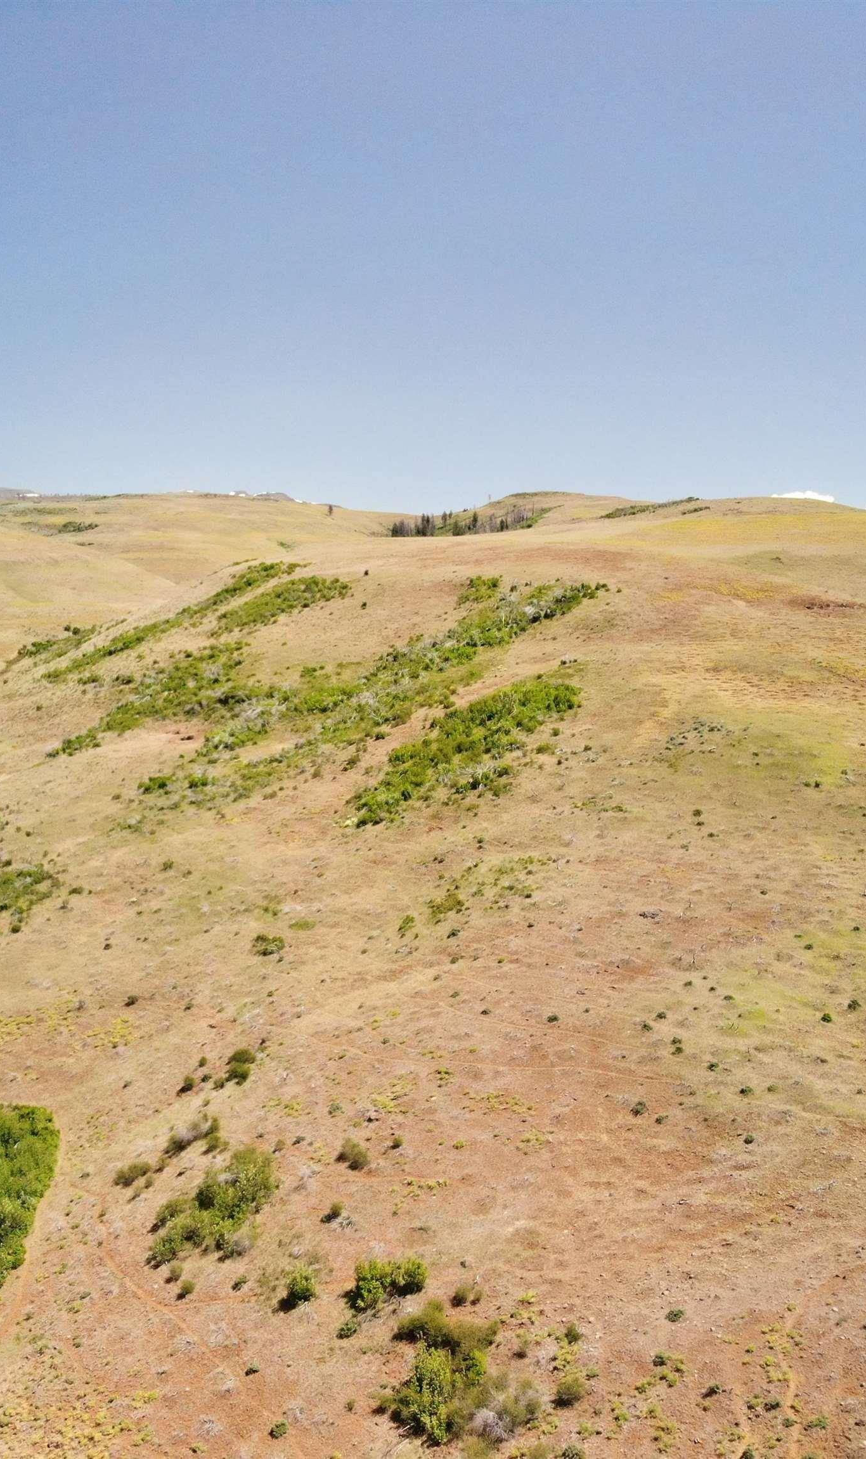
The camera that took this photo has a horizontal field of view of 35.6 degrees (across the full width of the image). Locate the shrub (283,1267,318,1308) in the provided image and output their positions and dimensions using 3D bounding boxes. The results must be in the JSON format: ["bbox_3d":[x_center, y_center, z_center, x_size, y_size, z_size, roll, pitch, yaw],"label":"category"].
[{"bbox_3d":[-6.460,27.380,66.400,1.530,1.500,1.290,0,8,0],"label":"shrub"}]

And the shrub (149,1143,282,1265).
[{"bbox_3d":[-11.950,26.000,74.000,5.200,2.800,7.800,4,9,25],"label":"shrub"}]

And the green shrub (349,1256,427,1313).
[{"bbox_3d":[-2.120,26.650,64.920,3.730,1.800,2.420,0,8,0],"label":"green shrub"}]

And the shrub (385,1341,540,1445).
[{"bbox_3d":[1.280,27.700,56.580,6.310,2.500,4.040,0,8,0],"label":"shrub"}]

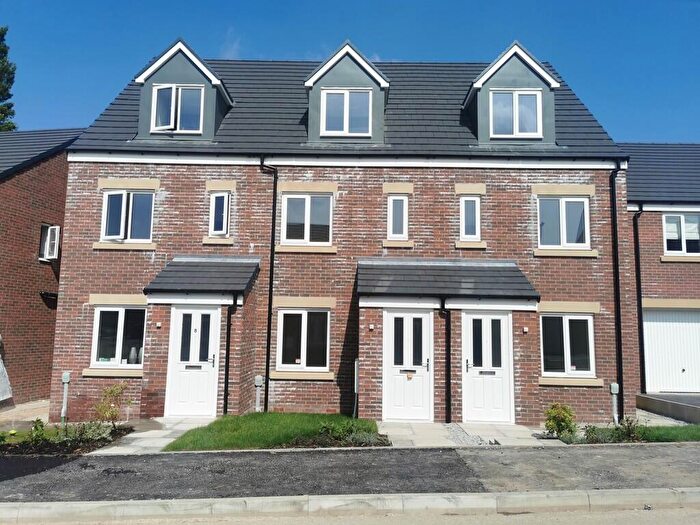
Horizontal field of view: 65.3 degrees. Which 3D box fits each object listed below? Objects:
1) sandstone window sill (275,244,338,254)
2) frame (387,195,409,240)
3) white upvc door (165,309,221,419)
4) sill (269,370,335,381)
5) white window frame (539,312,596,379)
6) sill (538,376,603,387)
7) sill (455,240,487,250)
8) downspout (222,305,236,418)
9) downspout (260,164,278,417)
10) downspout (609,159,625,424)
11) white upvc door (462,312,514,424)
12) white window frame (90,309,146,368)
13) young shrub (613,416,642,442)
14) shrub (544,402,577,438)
[{"bbox_3d":[-0.954,-0.279,11.883,1.344,0.144,0.150,1,-7,1],"label":"sandstone window sill"},{"bbox_3d":[1.048,-0.988,11.996,0.453,1.025,0.075,1,-7,1],"label":"frame"},{"bbox_3d":[-2.884,1.819,10.103,0.942,2.034,0.090,1,-6,1],"label":"white upvc door"},{"bbox_3d":[-1.004,2.387,11.578,1.360,0.140,0.140,1,-7,1],"label":"sill"},{"bbox_3d":[4.601,1.758,11.562,1.146,1.313,0.075,1,-6,1],"label":"white window frame"},{"bbox_3d":[4.620,2.501,11.490,1.360,0.140,0.140,1,-7,1],"label":"sill"},{"bbox_3d":[2.587,-0.366,11.740,0.660,0.154,0.150,1,-6,1],"label":"sill"},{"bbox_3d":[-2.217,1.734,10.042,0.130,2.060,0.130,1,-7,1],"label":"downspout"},{"bbox_3d":[-1.780,0.421,11.561,0.388,5.360,0.200,1,-6,1],"label":"downspout"},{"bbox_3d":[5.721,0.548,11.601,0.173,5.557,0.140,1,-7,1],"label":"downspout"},{"bbox_3d":[2.551,1.933,10.066,0.950,2.060,0.090,1,-7,1],"label":"white upvc door"},{"bbox_3d":[-4.925,1.608,11.667,1.146,1.309,0.075,1,-6,1],"label":"white window frame"},{"bbox_3d":[4.332,2.607,8.524,0.420,0.390,0.420,1,-6,1],"label":"young shrub"},{"bbox_3d":[3.153,2.366,8.180,0.480,0.540,0.470,1,-7,1],"label":"shrub"}]

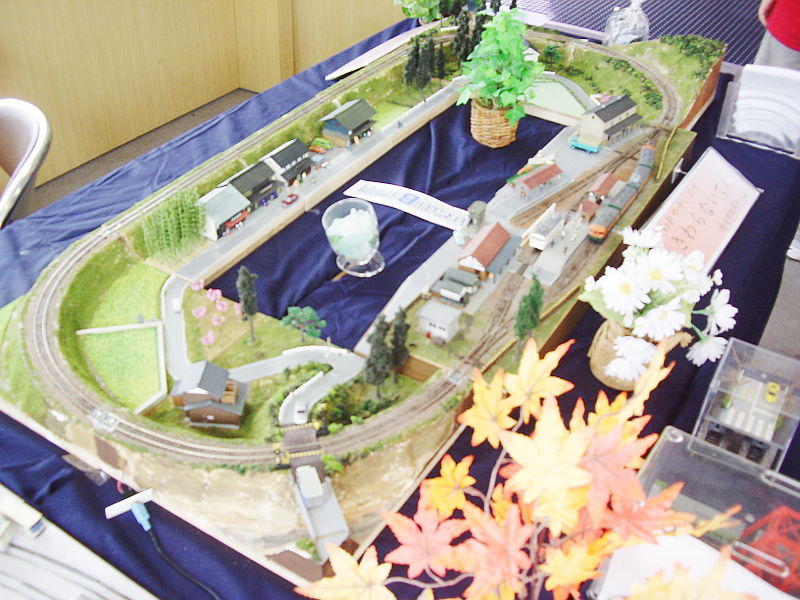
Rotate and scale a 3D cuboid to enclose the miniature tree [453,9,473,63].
[{"bbox_3d":[0.115,-0.473,1.586,0.028,0.108,0.028,2,38,-1],"label":"miniature tree"}]

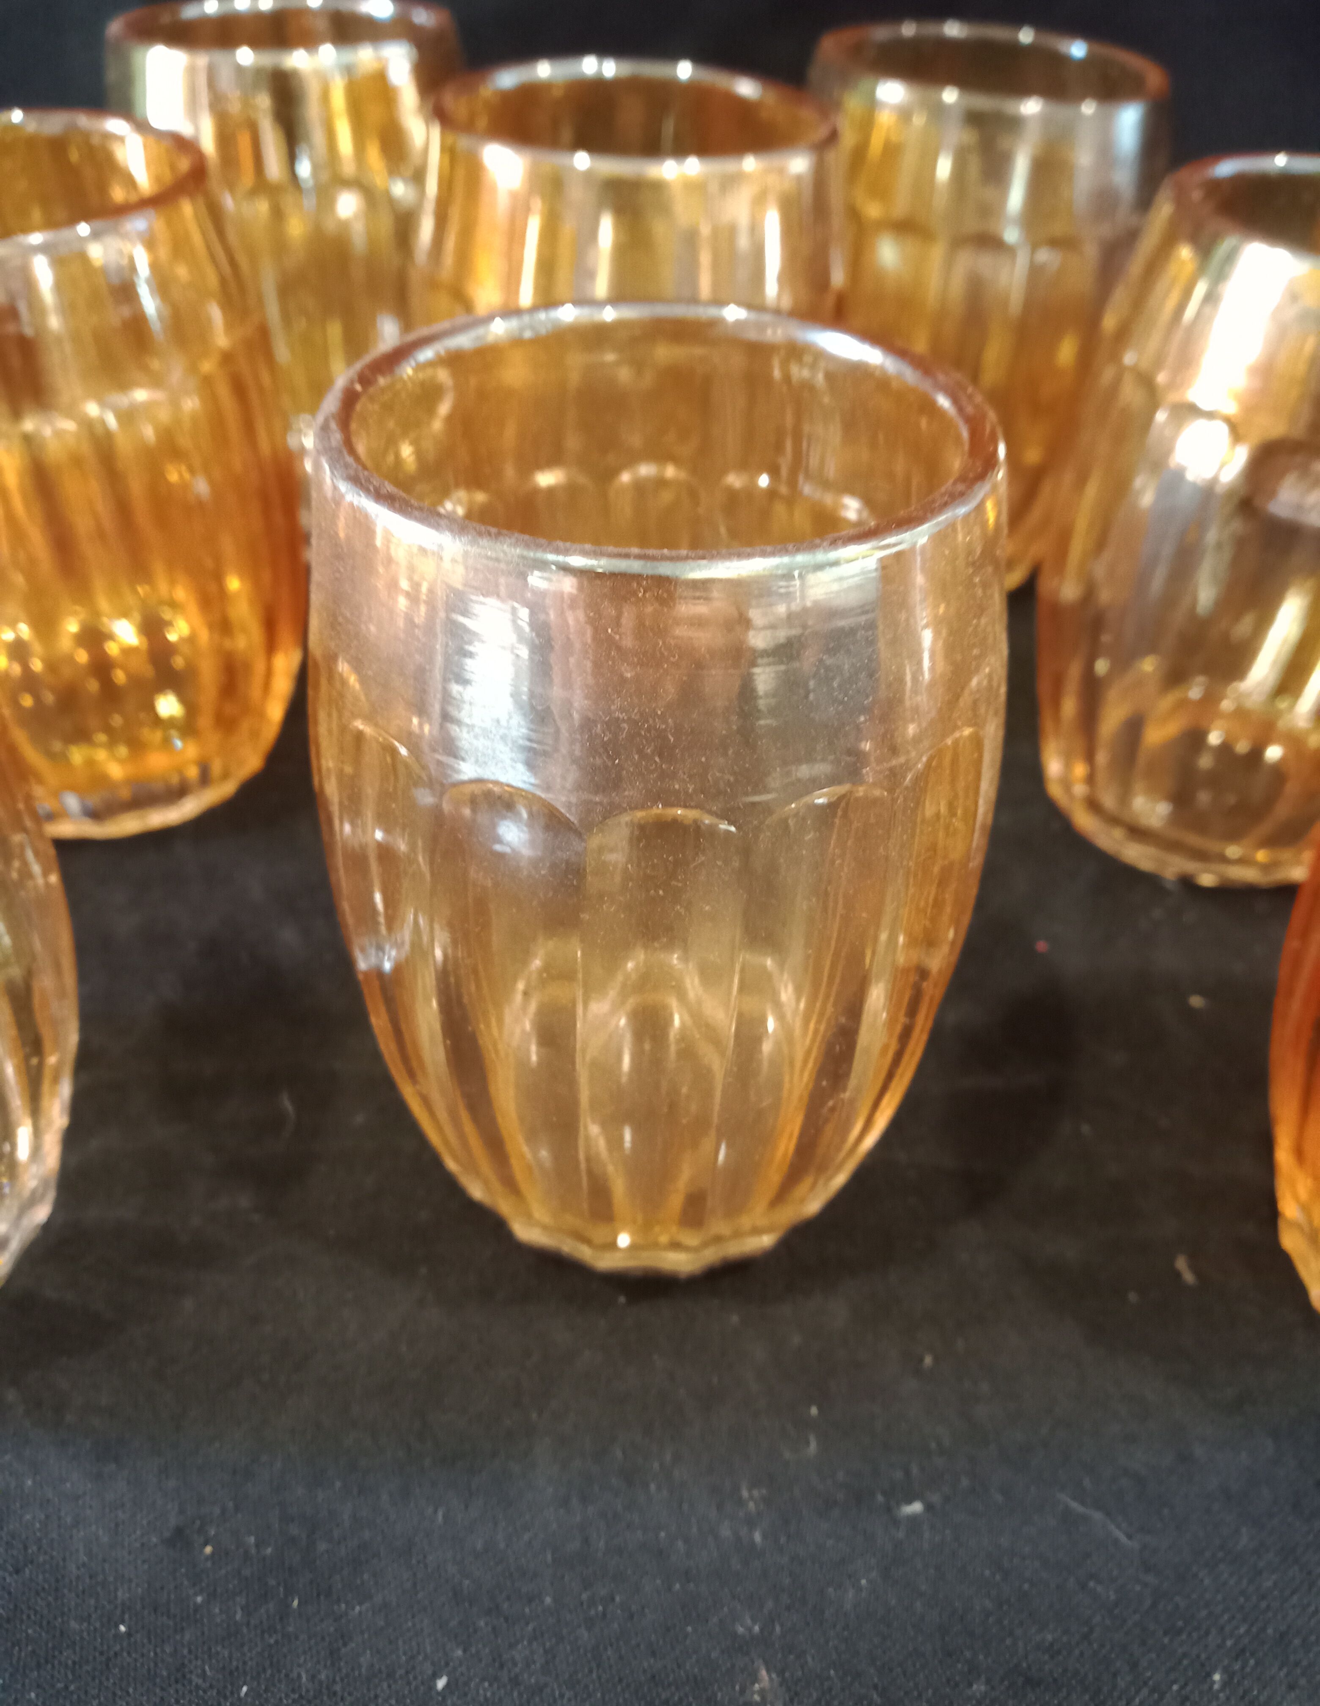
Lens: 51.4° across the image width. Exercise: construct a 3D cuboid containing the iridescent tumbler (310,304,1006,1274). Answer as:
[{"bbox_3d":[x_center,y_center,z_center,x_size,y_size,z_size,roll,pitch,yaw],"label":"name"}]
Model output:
[{"bbox_3d":[-0.001,-0.004,0.162,0.076,0.100,0.076,1,40,-1],"label":"iridescent tumbler"}]

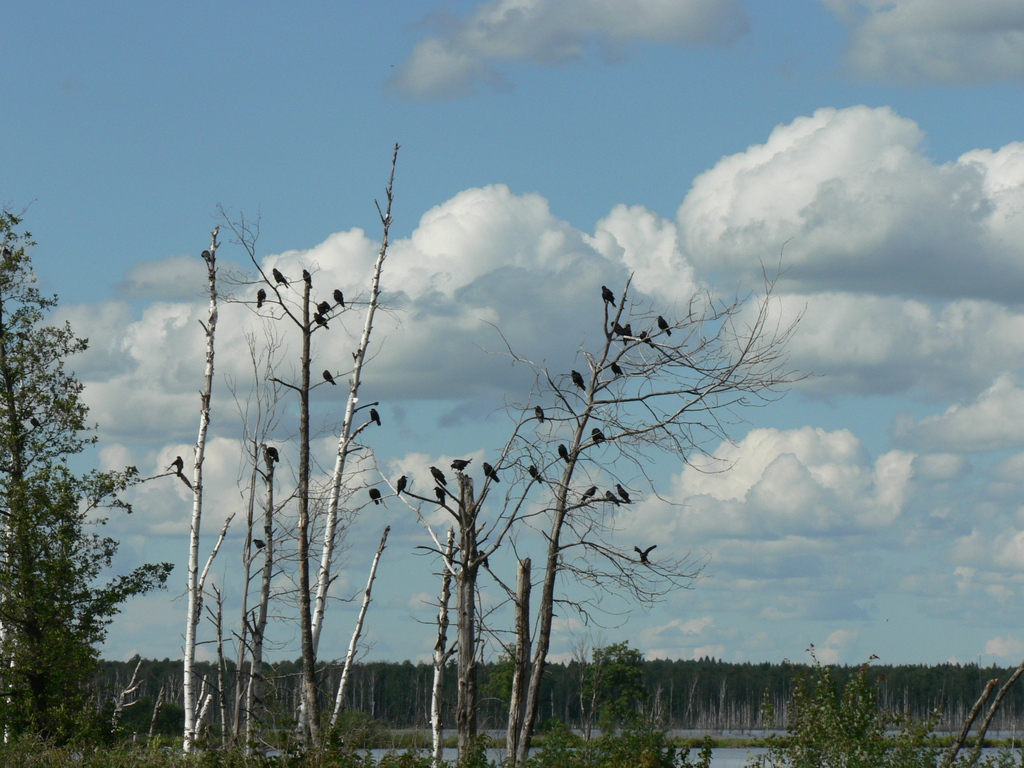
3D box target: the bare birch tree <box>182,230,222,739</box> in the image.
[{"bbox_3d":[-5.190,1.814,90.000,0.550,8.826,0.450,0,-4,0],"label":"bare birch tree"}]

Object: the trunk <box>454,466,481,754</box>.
[{"bbox_3d":[-0.719,3.785,87.000,0.420,4.715,0.400,0,-4,0],"label":"trunk"}]

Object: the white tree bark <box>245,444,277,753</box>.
[{"bbox_3d":[-4.187,3.665,90.000,0.501,5.246,0.450,0,-4,0],"label":"white tree bark"}]

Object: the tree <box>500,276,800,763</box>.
[{"bbox_3d":[2.238,2.227,87.001,4.751,7.953,4.000,0,-4,0],"label":"tree"}]

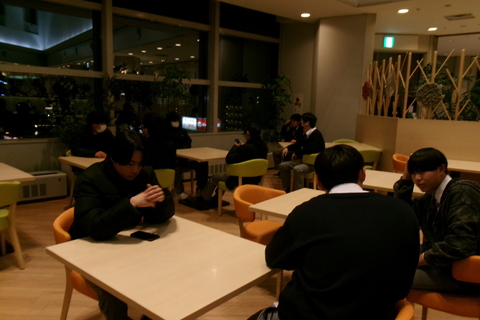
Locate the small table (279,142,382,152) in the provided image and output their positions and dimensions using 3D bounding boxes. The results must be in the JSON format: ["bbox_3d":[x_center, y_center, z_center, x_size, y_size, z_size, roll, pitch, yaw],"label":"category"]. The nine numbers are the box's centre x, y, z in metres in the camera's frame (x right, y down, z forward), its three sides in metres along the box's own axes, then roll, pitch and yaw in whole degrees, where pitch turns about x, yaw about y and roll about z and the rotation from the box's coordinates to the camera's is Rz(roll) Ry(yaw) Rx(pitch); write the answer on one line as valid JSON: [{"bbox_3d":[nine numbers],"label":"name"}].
[{"bbox_3d":[1.414,0.121,6.365,1.500,0.700,0.900,1,9,-4],"label":"small table"}]

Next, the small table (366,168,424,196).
[{"bbox_3d":[1.403,0.524,3.776,0.920,0.700,0.760,7,10,31],"label":"small table"}]

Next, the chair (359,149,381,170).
[{"bbox_3d":[1.809,0.179,5.970,0.530,0.730,0.530,1,9,-6],"label":"chair"}]

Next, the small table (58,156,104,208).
[{"bbox_3d":[-1.489,0.330,4.392,0.760,0.700,0.910,-6,12,-42],"label":"small table"}]

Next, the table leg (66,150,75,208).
[{"bbox_3d":[-2.047,0.273,4.698,0.060,0.660,0.060,-6,12,-42],"label":"table leg"}]

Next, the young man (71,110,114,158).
[{"bbox_3d":[-1.744,0.013,4.743,0.540,1.200,0.740,-7,12,-44],"label":"young man"}]

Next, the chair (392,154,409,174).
[{"bbox_3d":[2.198,0.352,4.979,0.550,0.730,0.560,6,10,23],"label":"chair"}]

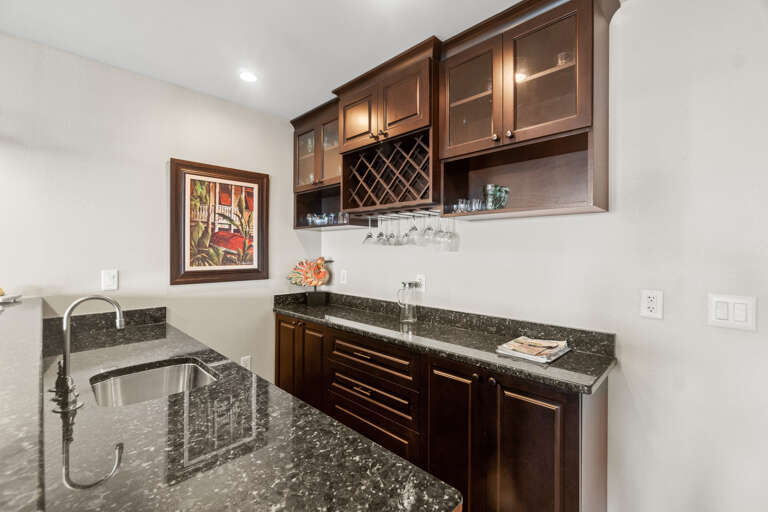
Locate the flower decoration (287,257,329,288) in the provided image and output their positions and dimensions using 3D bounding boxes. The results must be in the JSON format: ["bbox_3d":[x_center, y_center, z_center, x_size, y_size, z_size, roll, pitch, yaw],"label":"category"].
[{"bbox_3d":[-0.595,0.125,2.507,0.310,0.230,0.110,0,0,-13],"label":"flower decoration"}]

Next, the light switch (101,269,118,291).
[{"bbox_3d":[-1.506,0.134,1.761,0.010,0.115,0.073,1,1,43],"label":"light switch"}]

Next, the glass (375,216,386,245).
[{"bbox_3d":[-0.020,-0.157,1.966,0.078,0.180,0.078,0,0,0],"label":"glass"}]

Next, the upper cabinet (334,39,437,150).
[{"bbox_3d":[0.114,-0.811,1.880,0.715,0.382,0.440,1,1,43],"label":"upper cabinet"}]

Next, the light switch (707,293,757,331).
[{"bbox_3d":[1.228,0.199,1.131,0.115,0.117,0.010,1,1,43],"label":"light switch"}]

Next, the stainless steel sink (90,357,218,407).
[{"bbox_3d":[-0.761,0.521,1.075,0.395,0.190,0.325,1,1,43],"label":"stainless steel sink"}]

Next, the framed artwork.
[{"bbox_3d":[-1.089,-0.211,2.181,0.035,0.775,0.630,1,1,43],"label":"framed artwork"}]

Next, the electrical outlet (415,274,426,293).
[{"bbox_3d":[0.232,0.179,2.067,0.072,0.115,0.010,1,1,43],"label":"electrical outlet"}]

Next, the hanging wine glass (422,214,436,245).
[{"bbox_3d":[0.259,-0.145,1.819,0.078,0.180,0.078,0,0,0],"label":"hanging wine glass"}]

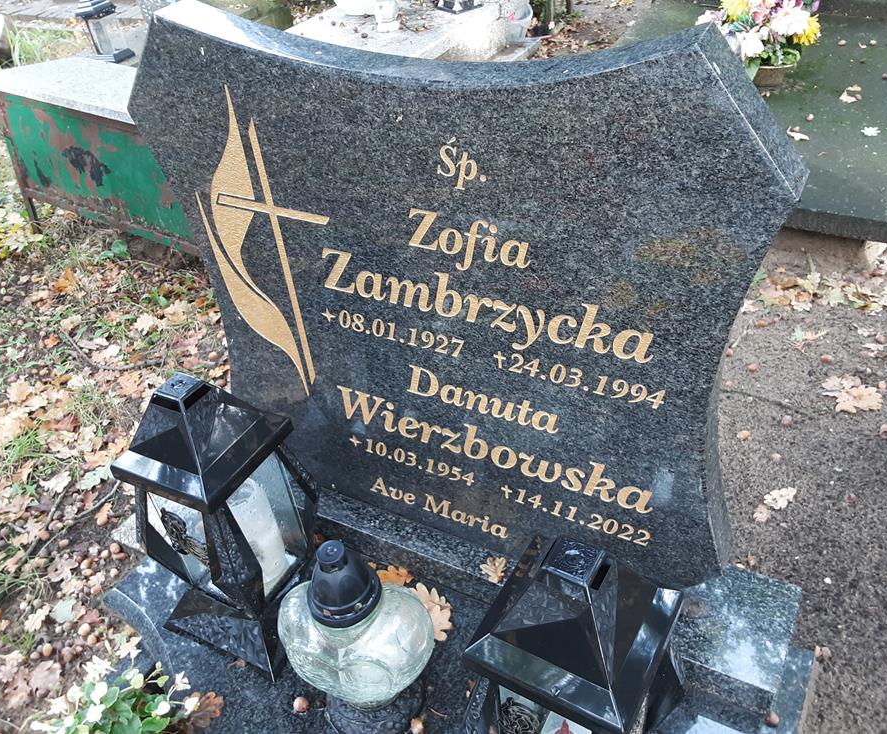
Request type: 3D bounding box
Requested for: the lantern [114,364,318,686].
[{"bbox_3d":[-0.279,0.176,1.012,0.195,0.389,0.195,14,42,25],"label":"lantern"}]

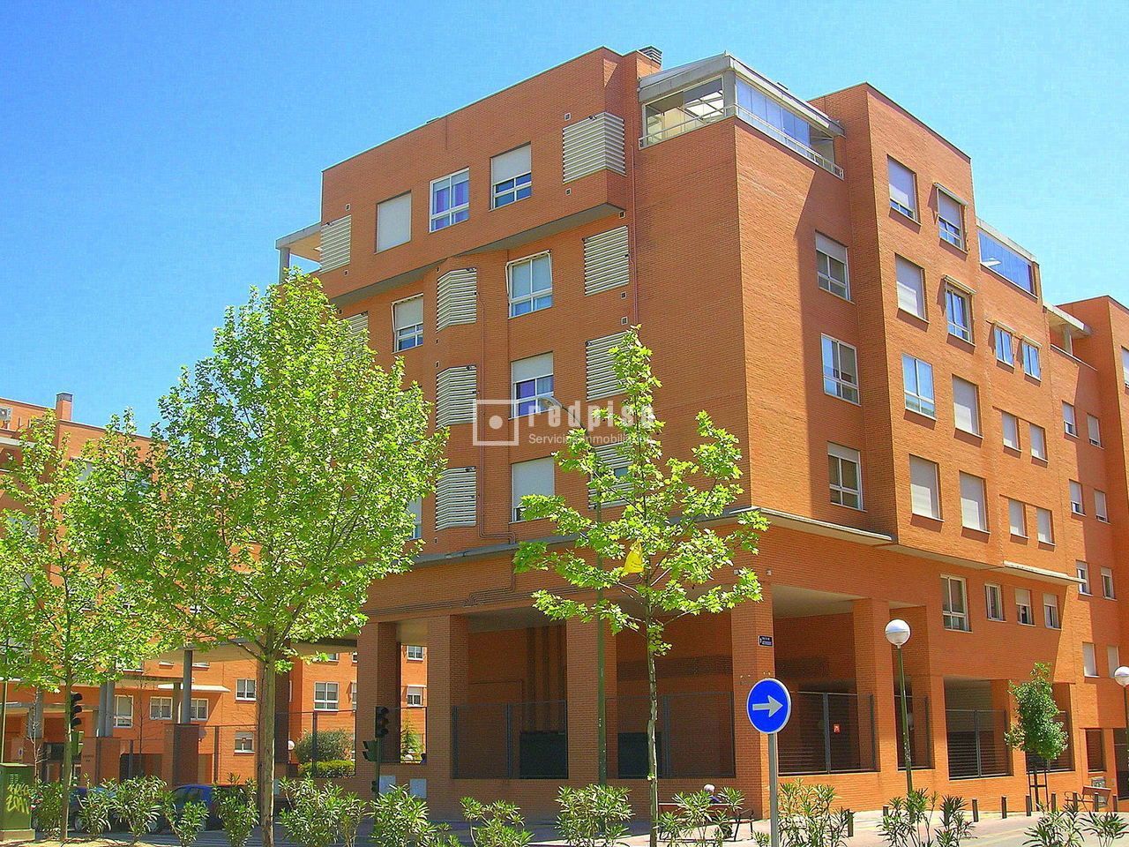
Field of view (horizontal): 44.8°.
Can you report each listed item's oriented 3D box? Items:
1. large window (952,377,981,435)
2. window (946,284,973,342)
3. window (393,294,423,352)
[{"bbox_3d":[12.291,-0.500,42.030,0.180,1.655,1.849,-12,-18,40],"label":"large window"},{"bbox_3d":[12.520,-3.437,43.484,0.158,1.636,1.792,-12,-18,40],"label":"window"},{"bbox_3d":[-4.700,-3.105,42.558,1.530,1.620,0.170,-12,-17,40],"label":"window"}]

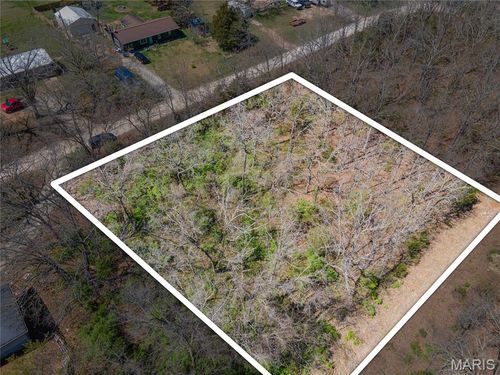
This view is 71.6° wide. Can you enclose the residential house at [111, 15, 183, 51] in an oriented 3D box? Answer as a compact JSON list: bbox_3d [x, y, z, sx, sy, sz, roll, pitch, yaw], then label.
[{"bbox_3d":[-27.698,-41.286,92.194,16.074,3.885,8.659,-28,54,-23],"label":"residential house"}]

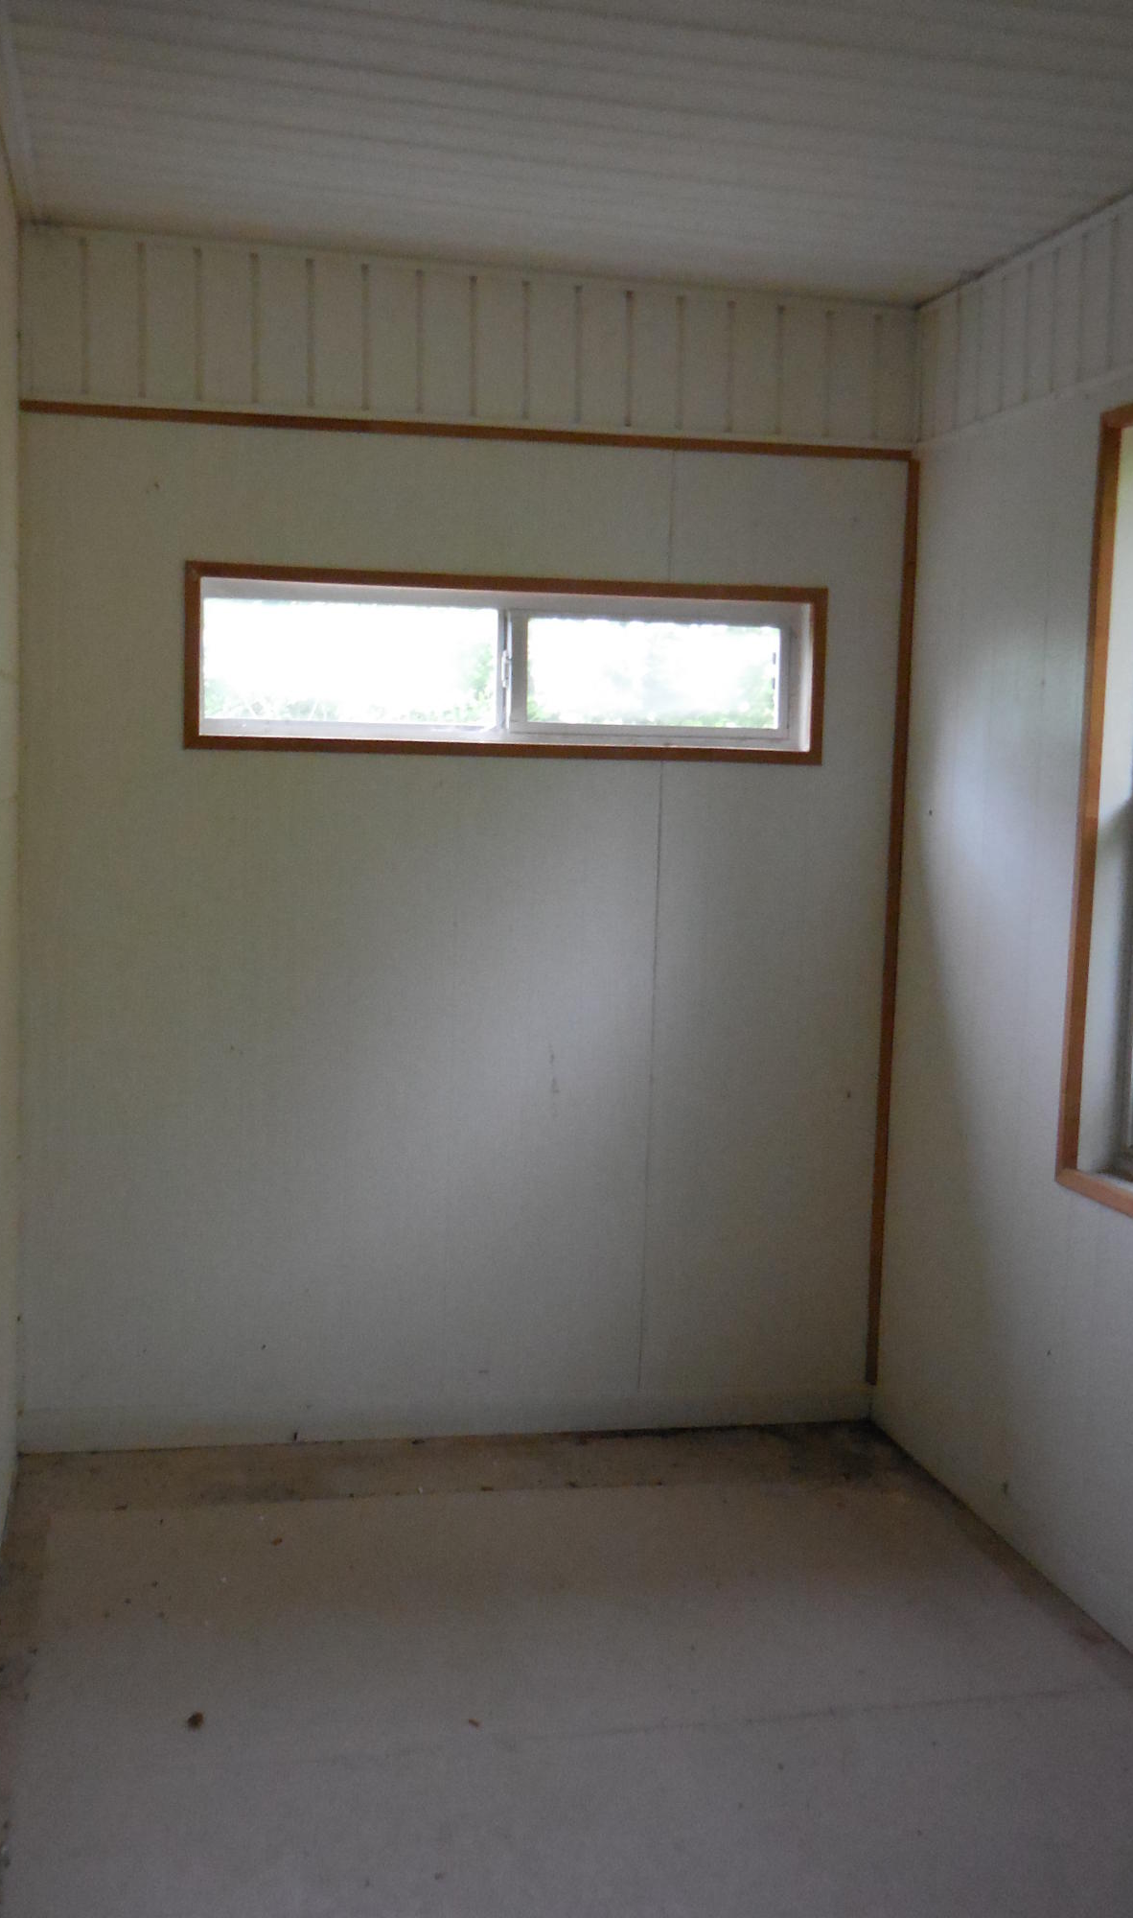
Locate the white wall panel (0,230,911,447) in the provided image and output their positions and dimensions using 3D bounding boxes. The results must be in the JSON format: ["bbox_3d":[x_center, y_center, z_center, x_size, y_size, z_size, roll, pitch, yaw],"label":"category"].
[{"bbox_3d":[-0.140,-1.158,3.473,1.720,0.305,0.040,0,7,-13],"label":"white wall panel"}]

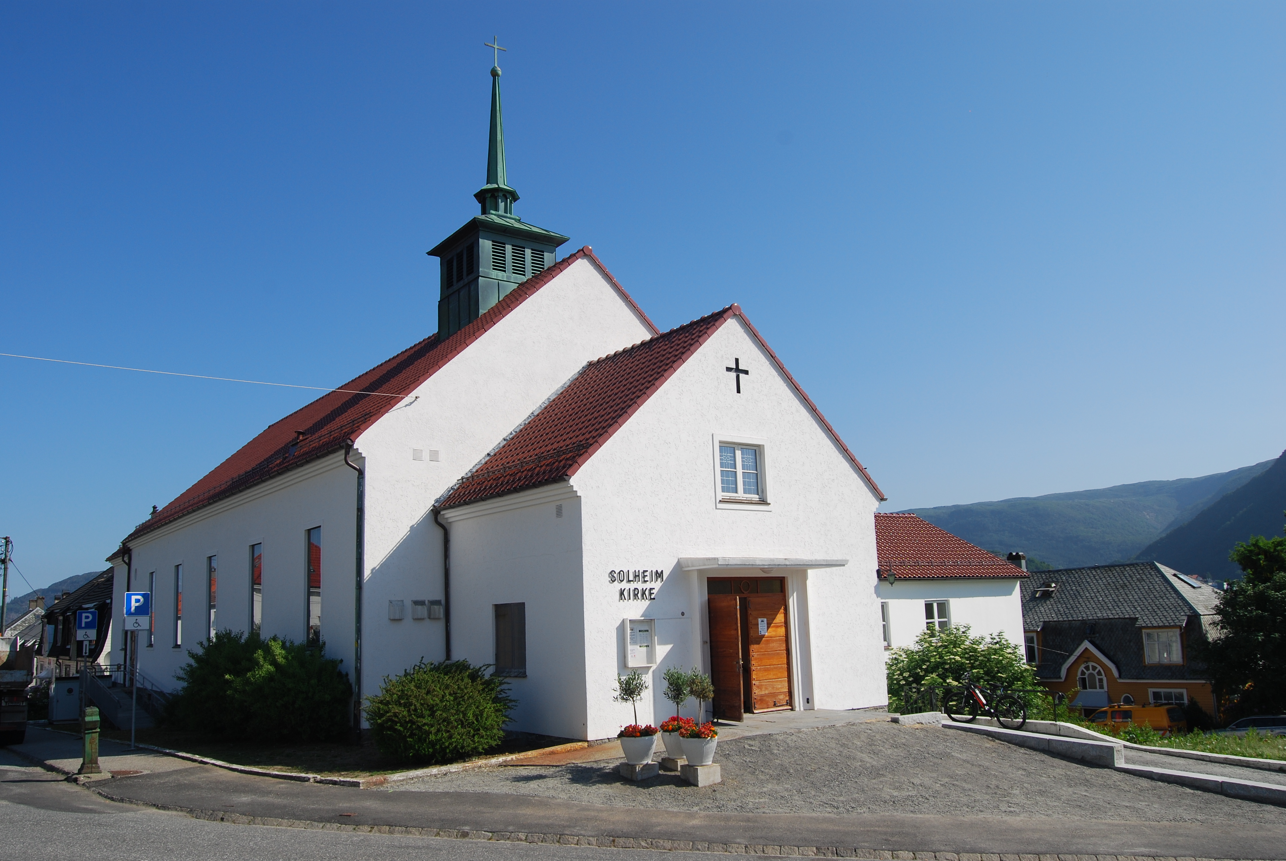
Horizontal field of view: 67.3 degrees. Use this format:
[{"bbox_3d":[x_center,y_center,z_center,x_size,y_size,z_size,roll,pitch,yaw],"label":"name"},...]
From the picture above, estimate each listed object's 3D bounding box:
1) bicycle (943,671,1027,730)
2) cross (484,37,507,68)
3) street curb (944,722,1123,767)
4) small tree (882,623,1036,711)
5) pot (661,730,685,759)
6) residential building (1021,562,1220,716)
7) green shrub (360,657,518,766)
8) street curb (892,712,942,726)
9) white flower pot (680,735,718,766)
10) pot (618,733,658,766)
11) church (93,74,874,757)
[{"bbox_3d":[7.027,5.565,20.006,0.612,1.071,1.754,6,-11,-37],"label":"bicycle"},{"bbox_3d":[-4.298,-11.063,28.175,0.745,1.000,0.082,6,-14,-37],"label":"cross"},{"bbox_3d":[7.267,5.936,18.291,0.296,0.367,3.570,6,-11,-37],"label":"street curb"},{"bbox_3d":[7.598,5.881,23.014,3.774,2.346,3.264,6,-14,-37],"label":"small tree"},{"bbox_3d":[0.488,4.244,13.049,0.462,0.345,0.462,-2,-11,0],"label":"pot"},{"bbox_3d":[21.465,9.962,42.411,7.800,8.162,10.220,6,-14,-37],"label":"residential building"},{"bbox_3d":[-3.200,4.352,15.187,2.346,1.448,2.244,6,-14,-37],"label":"green shrub"},{"bbox_3d":[5.495,5.818,19.360,1.377,0.306,0.224,6,-14,-37],"label":"street curb"},{"bbox_3d":[0.699,3.973,12.001,0.468,0.330,0.468,-2,-11,0],"label":"white flower pot"},{"bbox_3d":[-0.056,4.121,12.473,0.487,0.341,0.487,-2,-11,0],"label":"pot"},{"bbox_3d":[-7.691,-0.735,31.206,11.628,18.054,32.640,6,-14,-37],"label":"church"}]

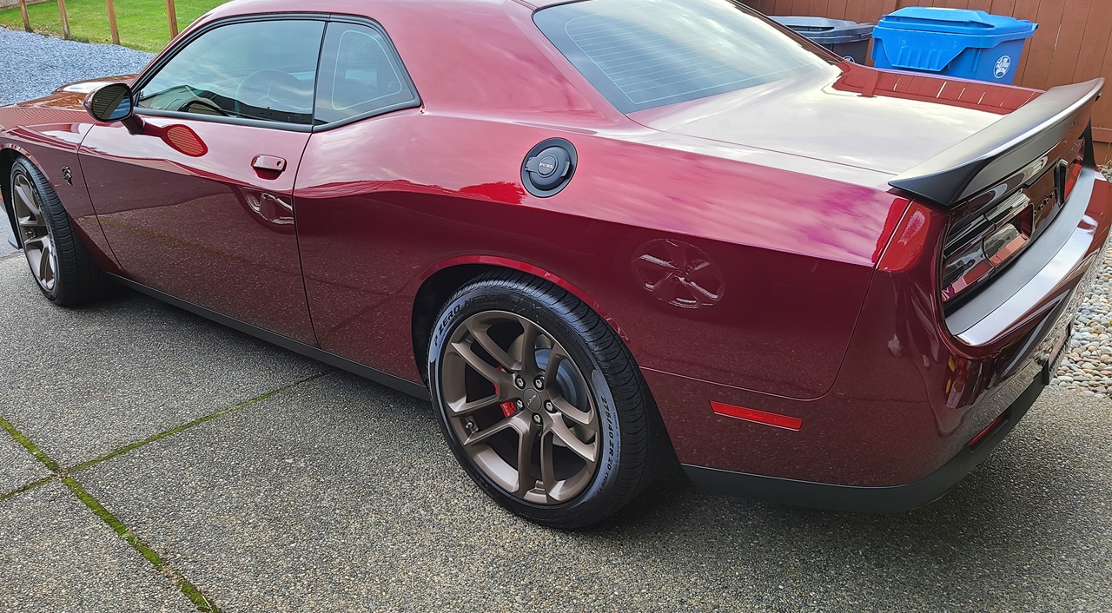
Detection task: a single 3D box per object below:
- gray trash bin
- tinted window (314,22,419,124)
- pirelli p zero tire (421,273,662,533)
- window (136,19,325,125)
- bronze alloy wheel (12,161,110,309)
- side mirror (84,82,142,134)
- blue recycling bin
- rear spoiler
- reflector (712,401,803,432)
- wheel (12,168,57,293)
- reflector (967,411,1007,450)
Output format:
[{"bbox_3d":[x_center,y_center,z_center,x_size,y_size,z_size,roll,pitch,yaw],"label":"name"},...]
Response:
[{"bbox_3d":[1.651,-1.439,5.785,0.690,1.060,0.840,15,26,33],"label":"gray trash bin"},{"bbox_3d":[-0.543,-0.668,2.412,0.480,0.323,0.035,15,3,36],"label":"tinted window"},{"bbox_3d":[-0.024,0.230,2.288,0.725,0.720,0.278,15,26,35],"label":"pirelli p zero tire"},{"bbox_3d":[-1.102,-0.801,2.801,1.070,0.340,0.070,15,0,35],"label":"window"},{"bbox_3d":[-2.339,-0.382,3.976,0.278,0.720,0.725,-20,28,-40],"label":"bronze alloy wheel"},{"bbox_3d":[-1.546,-0.698,2.932,0.140,0.180,0.235,15,27,35],"label":"side mirror"},{"bbox_3d":[2.500,-1.325,5.401,0.690,1.090,0.840,20,29,40],"label":"blue recycling bin"},{"bbox_3d":[1.165,-0.457,2.082,0.240,0.140,1.470,15,27,35],"label":"rear spoiler"},{"bbox_3d":[0.428,0.230,1.784,0.205,0.034,0.025,10,24,26],"label":"reflector"},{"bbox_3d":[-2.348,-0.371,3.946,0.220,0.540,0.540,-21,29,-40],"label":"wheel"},{"bbox_3d":[0.966,0.281,1.885,0.200,0.034,0.025,-18,27,-37],"label":"reflector"}]

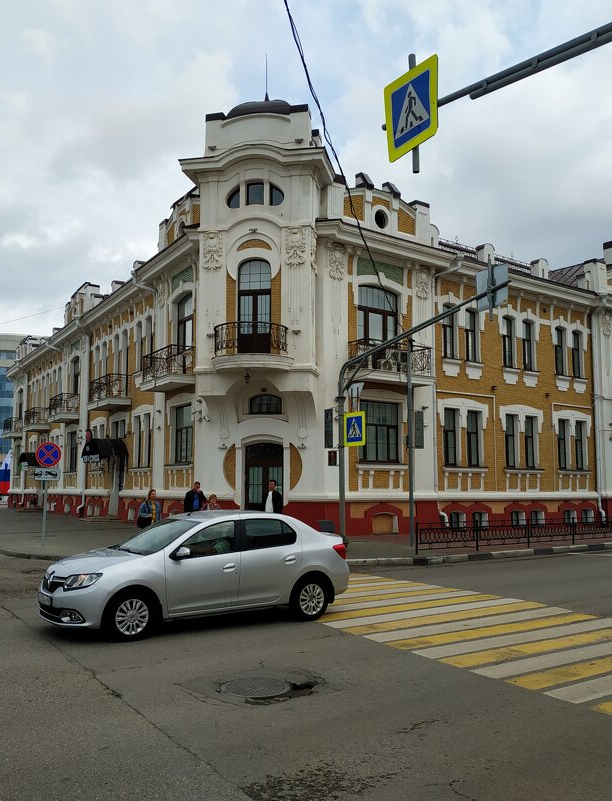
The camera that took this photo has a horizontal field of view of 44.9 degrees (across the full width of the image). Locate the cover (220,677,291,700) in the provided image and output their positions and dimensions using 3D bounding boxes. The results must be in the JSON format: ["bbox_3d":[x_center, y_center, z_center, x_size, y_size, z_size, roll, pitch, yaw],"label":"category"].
[{"bbox_3d":[-0.465,2.709,6.932,0.660,0.050,0.660,0,-7,0],"label":"cover"}]

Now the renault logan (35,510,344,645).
[{"bbox_3d":[-1.440,2.343,10.463,4.350,1.515,1.780,4,-8,-33],"label":"renault logan"}]

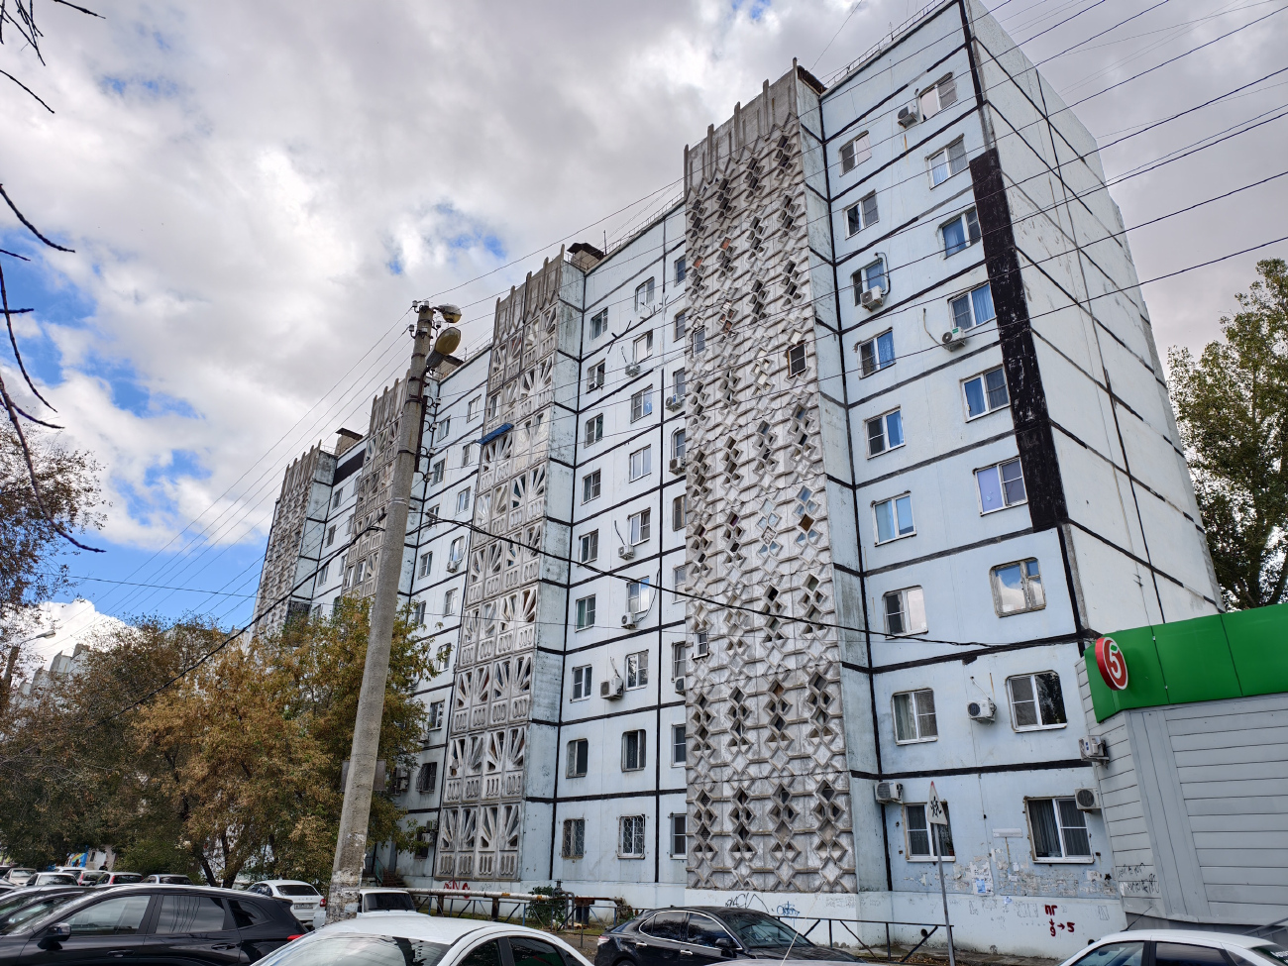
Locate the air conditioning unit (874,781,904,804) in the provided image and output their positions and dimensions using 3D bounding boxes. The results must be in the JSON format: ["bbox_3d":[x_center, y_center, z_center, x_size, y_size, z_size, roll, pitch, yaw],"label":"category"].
[{"bbox_3d":[6.580,8.296,22.974,0.270,0.470,0.680,21,-31,-37],"label":"air conditioning unit"}]

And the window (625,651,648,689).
[{"bbox_3d":[-0.216,6.895,31.285,0.150,1.300,1.210,21,-31,-37],"label":"window"}]

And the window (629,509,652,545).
[{"bbox_3d":[-0.109,1.793,33.592,0.150,1.300,1.210,21,-31,-37],"label":"window"}]

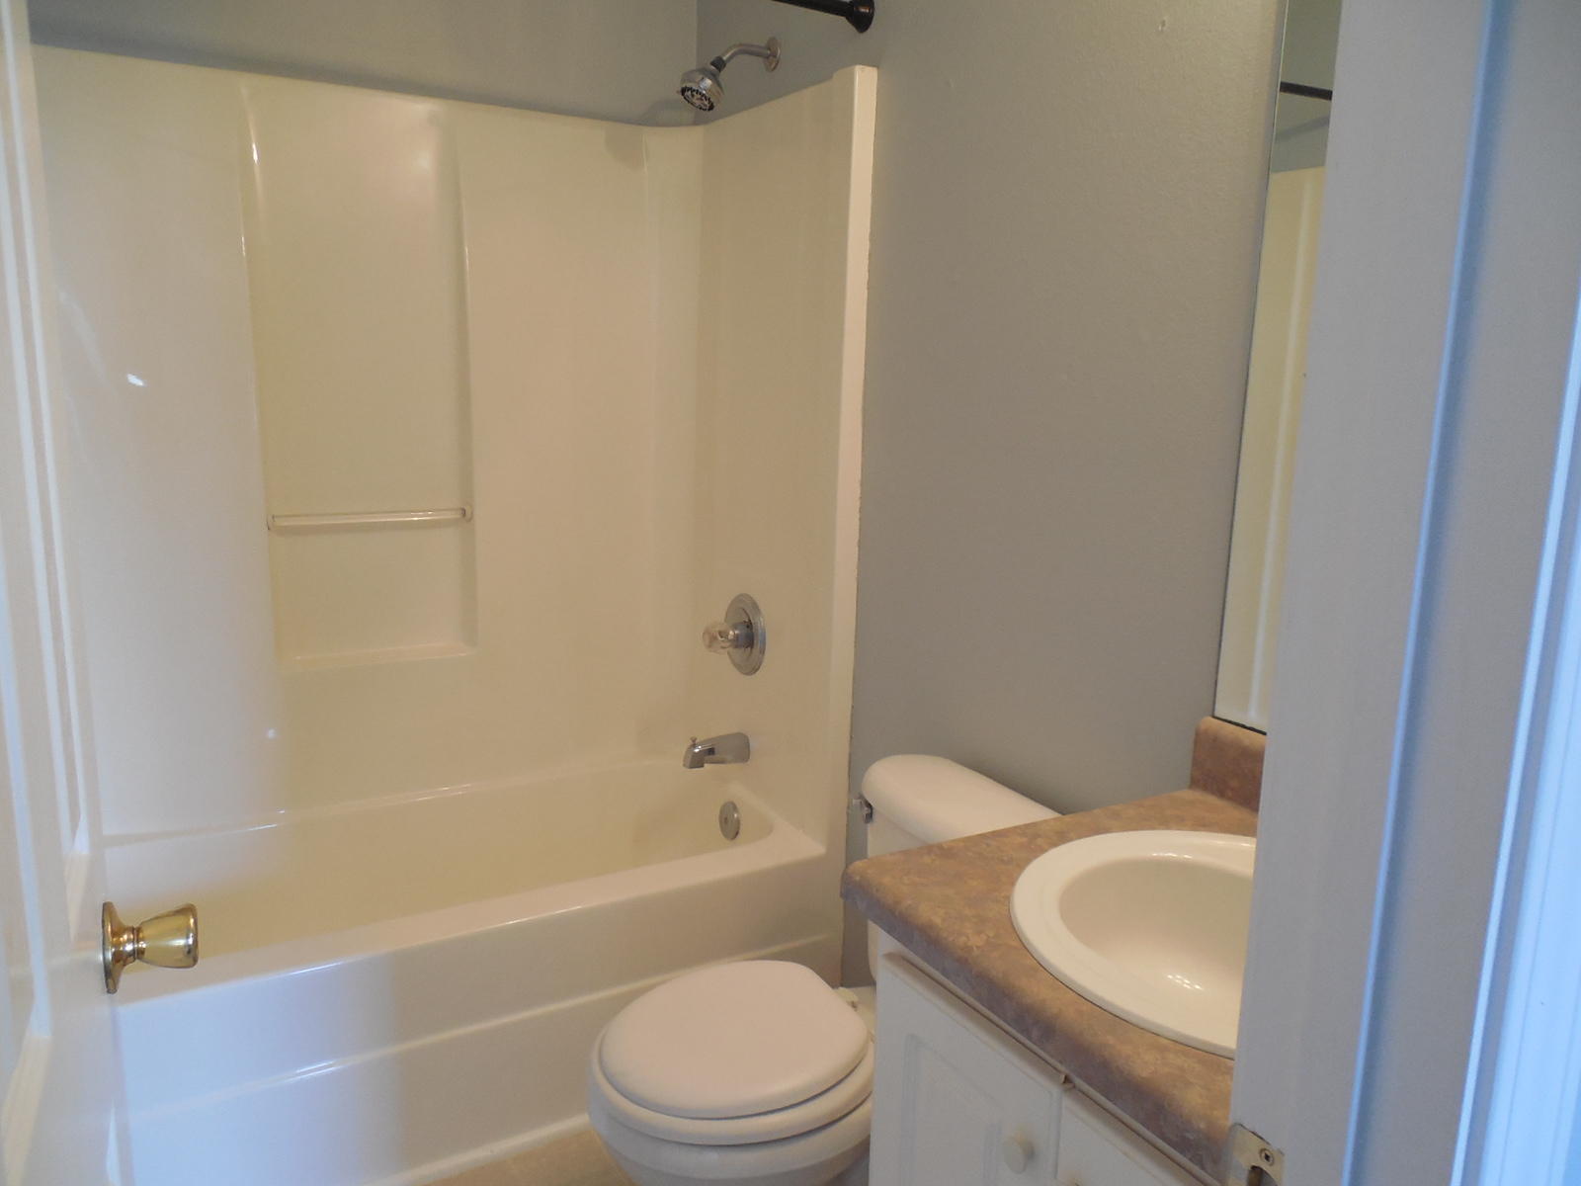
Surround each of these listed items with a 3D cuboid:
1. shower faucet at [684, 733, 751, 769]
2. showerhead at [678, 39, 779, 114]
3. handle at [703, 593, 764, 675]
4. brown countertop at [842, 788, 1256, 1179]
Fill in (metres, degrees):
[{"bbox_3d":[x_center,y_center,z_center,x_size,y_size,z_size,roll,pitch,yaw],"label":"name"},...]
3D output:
[{"bbox_3d":[-0.159,0.337,2.462,0.145,0.072,0.060,-5,12,-29],"label":"shower faucet"},{"bbox_3d":[-0.123,-1.025,2.249,0.198,0.156,0.078,-5,12,-29],"label":"showerhead"},{"bbox_3d":[-0.136,0.093,2.430,0.102,0.178,0.178,-5,12,-29],"label":"handle"},{"bbox_3d":[0.444,0.345,1.084,0.548,0.040,0.610,-5,12,-29],"label":"brown countertop"}]

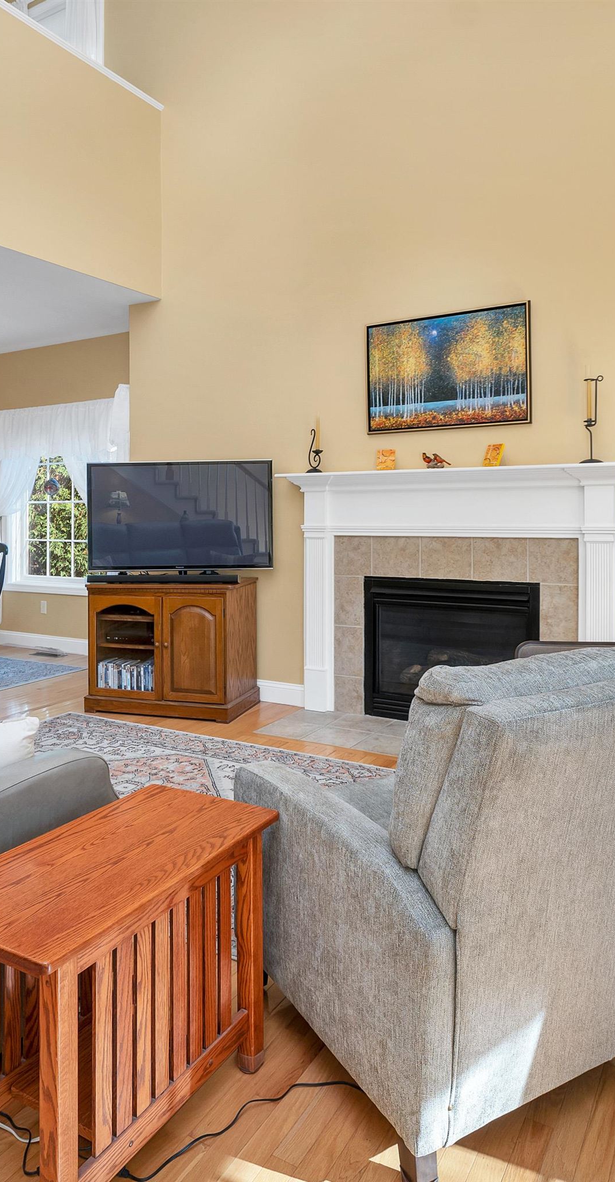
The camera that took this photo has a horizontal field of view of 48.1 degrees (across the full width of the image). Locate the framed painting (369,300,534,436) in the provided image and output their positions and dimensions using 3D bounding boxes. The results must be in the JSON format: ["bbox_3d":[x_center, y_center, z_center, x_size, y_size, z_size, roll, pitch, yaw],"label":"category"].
[{"bbox_3d":[0.746,-1.202,3.777,0.930,0.620,0.040,3,8,29],"label":"framed painting"}]

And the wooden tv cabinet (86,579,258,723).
[{"bbox_3d":[-0.837,0.343,4.376,0.933,0.790,0.481,1,5,16],"label":"wooden tv cabinet"}]

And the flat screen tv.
[{"bbox_3d":[-0.814,-0.485,4.430,1.200,0.700,0.070,1,7,9],"label":"flat screen tv"}]

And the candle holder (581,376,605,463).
[{"bbox_3d":[1.440,-0.847,3.480,0.115,0.460,0.115,3,6,27],"label":"candle holder"}]

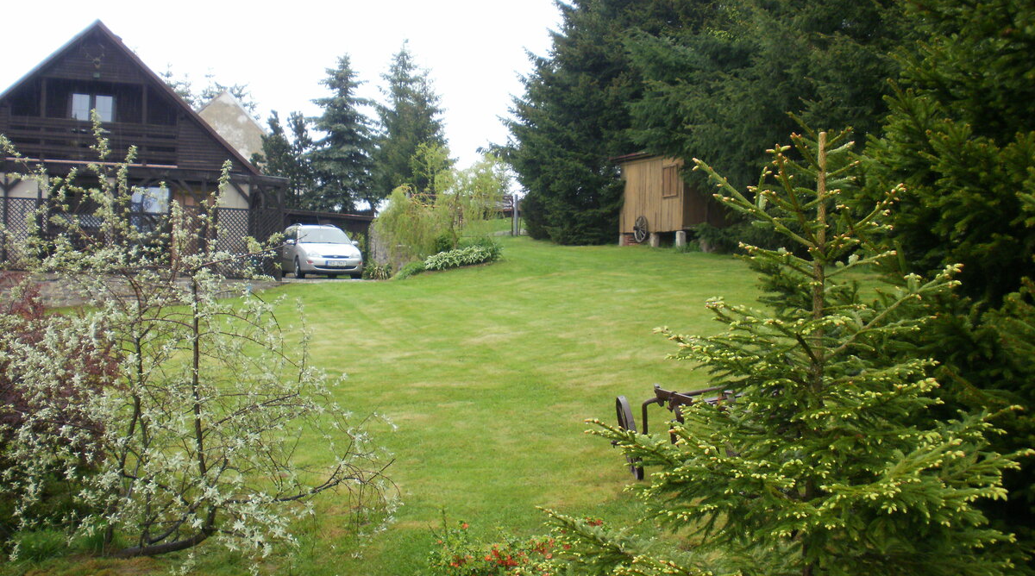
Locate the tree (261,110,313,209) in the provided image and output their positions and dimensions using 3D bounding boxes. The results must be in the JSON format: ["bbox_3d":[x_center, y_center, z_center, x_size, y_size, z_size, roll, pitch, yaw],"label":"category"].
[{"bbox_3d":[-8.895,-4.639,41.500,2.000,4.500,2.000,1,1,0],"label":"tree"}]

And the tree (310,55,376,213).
[{"bbox_3d":[-6.815,-5.772,42.000,2.600,6.600,2.600,1,1,0],"label":"tree"}]

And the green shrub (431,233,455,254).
[{"bbox_3d":[-2.114,-1.234,30.500,0.680,0.650,0.620,1,1,0],"label":"green shrub"}]

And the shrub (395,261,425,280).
[{"bbox_3d":[-2.803,-0.462,28.100,0.870,0.490,0.650,1,1,0],"label":"shrub"}]

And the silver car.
[{"bbox_3d":[-5.490,-1.010,29.600,1.780,1.490,4.420,1,1,-23],"label":"silver car"}]

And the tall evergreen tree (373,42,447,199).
[{"bbox_3d":[-4.589,-6.506,46.000,3.150,7.900,3.100,1,1,0],"label":"tall evergreen tree"}]

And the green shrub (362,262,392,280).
[{"bbox_3d":[-3.685,-0.442,28.300,0.780,0.470,0.620,1,1,0],"label":"green shrub"}]

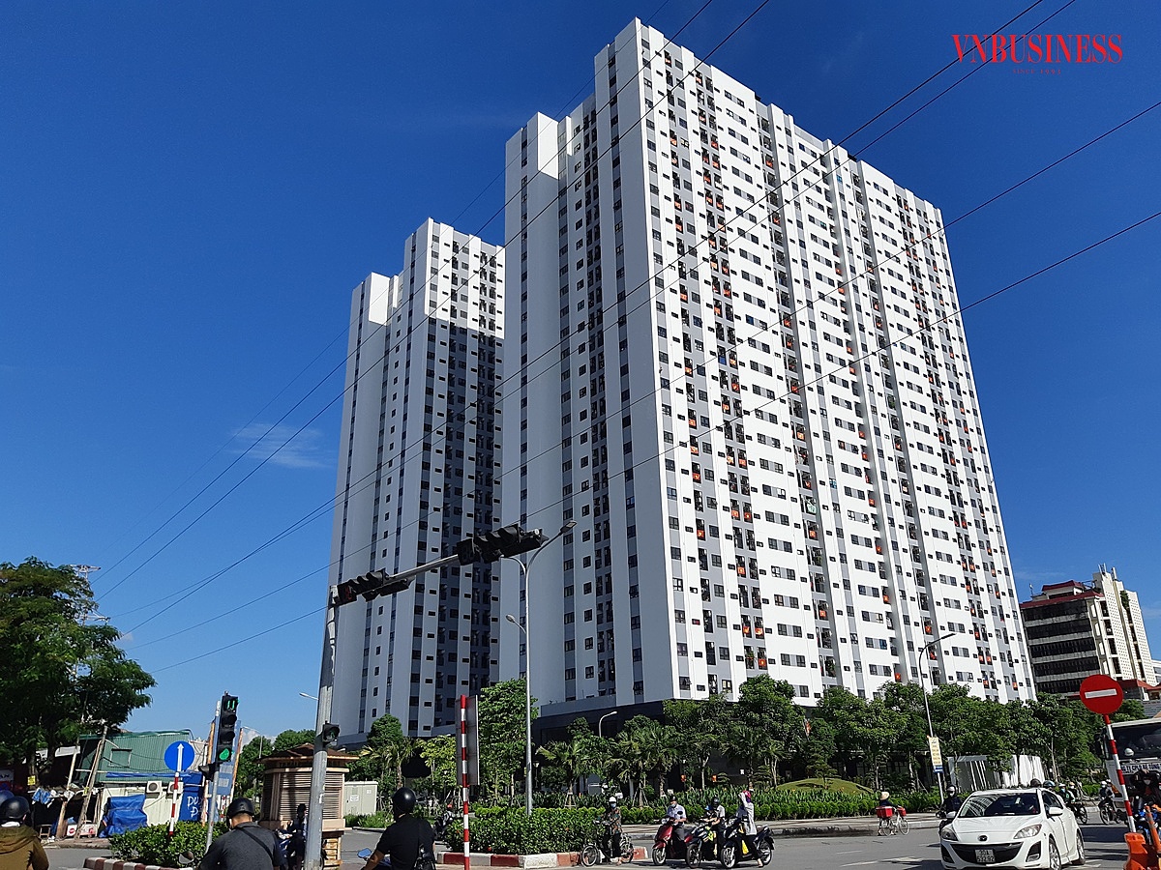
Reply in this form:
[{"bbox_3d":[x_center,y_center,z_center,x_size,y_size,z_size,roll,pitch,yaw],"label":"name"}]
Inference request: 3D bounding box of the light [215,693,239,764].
[{"bbox_3d":[-7.502,6.240,18.500,0.380,1.370,0.380,-21,-29,39],"label":"light"}]

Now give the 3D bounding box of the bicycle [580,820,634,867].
[{"bbox_3d":[0.705,10.491,22.300,1.620,1.050,0.580,16,-28,-36],"label":"bicycle"}]

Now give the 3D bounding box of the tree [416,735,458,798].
[{"bbox_3d":[-9.057,21.402,54.898,2.700,4.480,2.700,2,-22,-8],"label":"tree"}]

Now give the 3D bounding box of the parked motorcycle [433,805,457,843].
[{"bbox_3d":[-4.806,14.102,31.500,0.700,1.200,1.800,-9,-24,18],"label":"parked motorcycle"}]

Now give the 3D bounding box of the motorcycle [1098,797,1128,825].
[{"bbox_3d":[19.222,13.595,31.500,1.850,1.050,0.700,17,-28,-38],"label":"motorcycle"}]

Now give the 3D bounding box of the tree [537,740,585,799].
[{"bbox_3d":[-1.055,19.204,48.898,2.900,3.840,2.900,-1,-22,-1],"label":"tree"}]

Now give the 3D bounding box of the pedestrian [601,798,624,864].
[{"bbox_3d":[0.829,10.132,22.300,0.500,1.580,0.450,-15,-26,31],"label":"pedestrian"}]

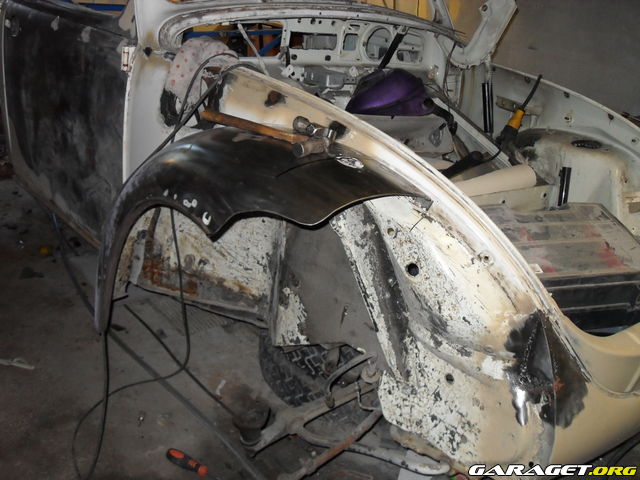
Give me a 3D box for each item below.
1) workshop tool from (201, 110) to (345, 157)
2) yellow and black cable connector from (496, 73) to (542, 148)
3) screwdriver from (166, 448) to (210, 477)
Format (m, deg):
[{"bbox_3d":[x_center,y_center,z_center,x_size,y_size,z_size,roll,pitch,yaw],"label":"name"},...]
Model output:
[{"bbox_3d":[-0.133,-0.248,1.436,0.350,0.055,0.120,16,29,26],"label":"workshop tool"},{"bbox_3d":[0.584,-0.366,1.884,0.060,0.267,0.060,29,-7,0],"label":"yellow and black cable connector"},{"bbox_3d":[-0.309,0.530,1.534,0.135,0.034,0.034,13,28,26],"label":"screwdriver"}]

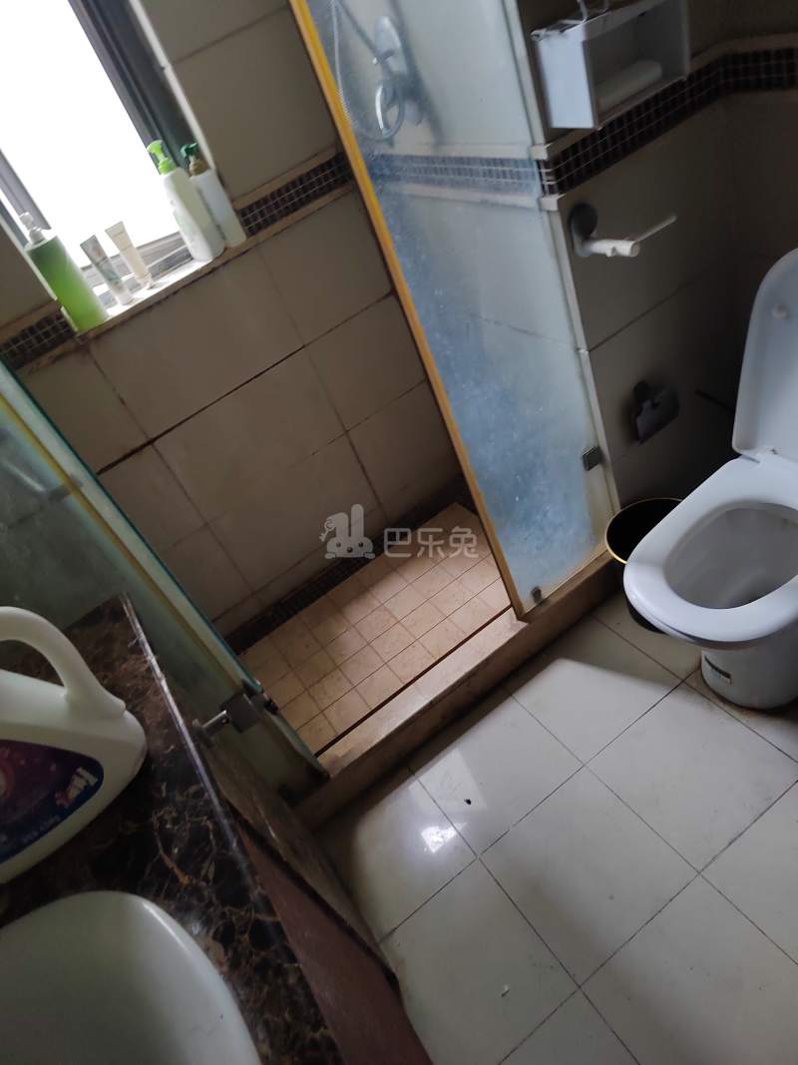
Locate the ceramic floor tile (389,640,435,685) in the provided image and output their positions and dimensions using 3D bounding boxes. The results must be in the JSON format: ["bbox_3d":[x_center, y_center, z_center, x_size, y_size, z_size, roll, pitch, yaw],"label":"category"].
[{"bbox_3d":[0.034,0.363,1.973,0.108,0.010,0.103,-35,38,-13],"label":"ceramic floor tile"}]

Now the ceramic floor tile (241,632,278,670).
[{"bbox_3d":[-0.392,0.347,2.001,0.100,0.010,0.082,-35,39,-13],"label":"ceramic floor tile"}]

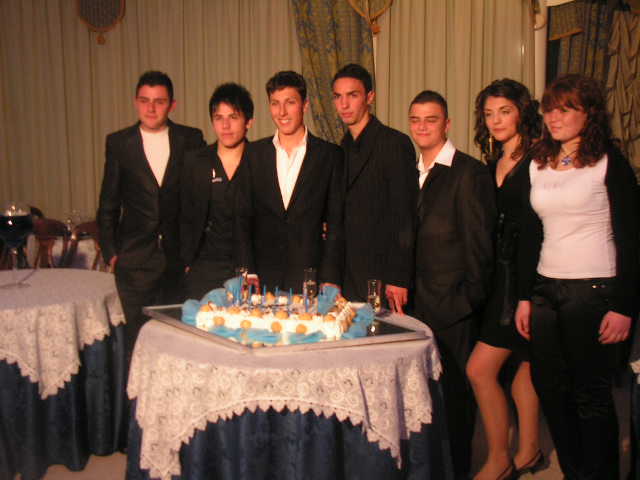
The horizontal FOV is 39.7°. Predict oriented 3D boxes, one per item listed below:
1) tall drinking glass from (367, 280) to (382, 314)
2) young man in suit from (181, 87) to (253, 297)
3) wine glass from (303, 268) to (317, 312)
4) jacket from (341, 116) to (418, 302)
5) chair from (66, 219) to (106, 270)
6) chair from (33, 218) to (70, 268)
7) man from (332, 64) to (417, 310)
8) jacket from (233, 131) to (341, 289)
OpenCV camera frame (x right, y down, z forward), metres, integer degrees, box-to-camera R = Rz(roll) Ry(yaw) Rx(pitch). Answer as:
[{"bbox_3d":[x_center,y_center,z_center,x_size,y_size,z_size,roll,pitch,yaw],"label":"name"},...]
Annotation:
[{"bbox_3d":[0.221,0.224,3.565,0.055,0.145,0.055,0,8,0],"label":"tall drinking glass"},{"bbox_3d":[-0.434,0.150,4.034,0.490,1.710,0.310,-1,8,-5],"label":"young man in suit"},{"bbox_3d":[-0.036,0.205,3.386,0.055,0.170,0.055,0,8,0],"label":"wine glass"},{"bbox_3d":[0.234,-0.144,3.814,0.470,0.810,0.290,3,8,25],"label":"jacket"},{"bbox_3d":[-1.510,0.315,5.841,0.420,0.910,0.460,0,8,0],"label":"chair"},{"bbox_3d":[-1.800,0.310,5.840,0.420,0.920,0.460,0,8,0],"label":"chair"},{"bbox_3d":[0.232,0.143,3.852,0.490,1.770,0.320,3,8,25],"label":"man"},{"bbox_3d":[-0.134,-0.145,3.894,0.490,0.750,0.280,0,8,3],"label":"jacket"}]

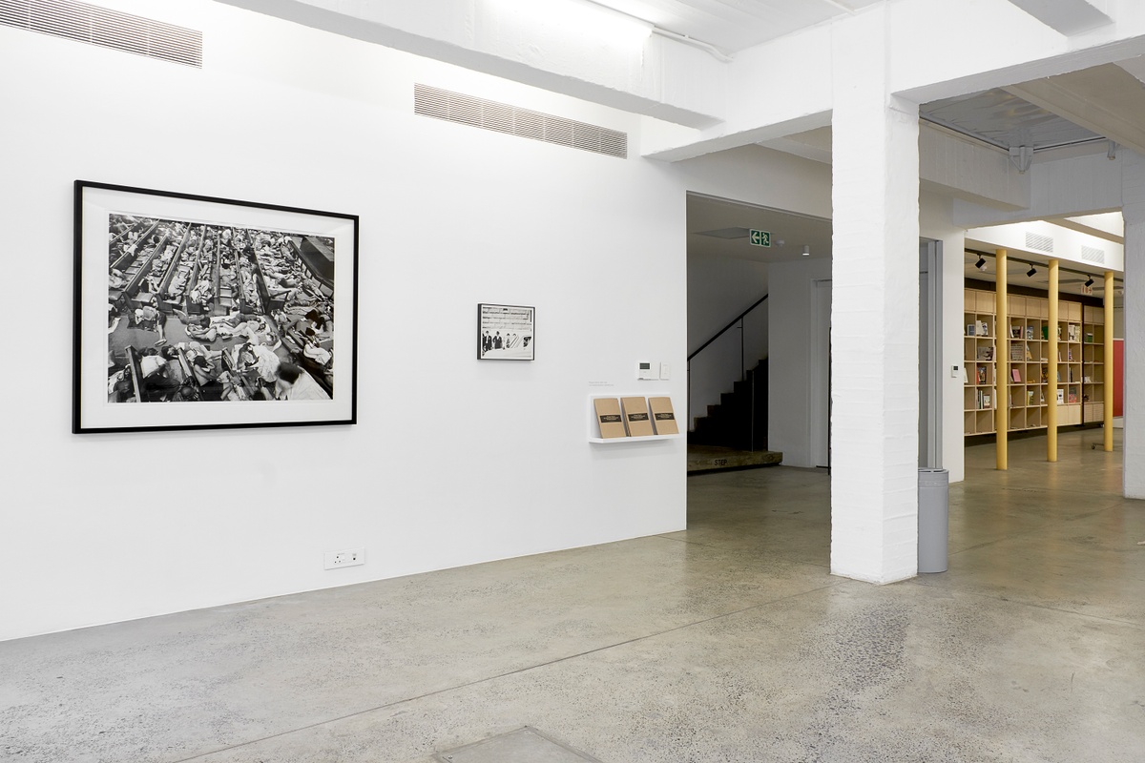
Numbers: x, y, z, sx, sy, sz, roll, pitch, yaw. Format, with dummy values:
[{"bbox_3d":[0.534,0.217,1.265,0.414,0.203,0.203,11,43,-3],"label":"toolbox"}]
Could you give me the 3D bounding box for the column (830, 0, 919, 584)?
[{"bbox_3d":[1.737,-0.484,4.953,0.357,3.203,0.323,0,0,-39],"label":"column"}]

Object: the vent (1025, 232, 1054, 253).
[{"bbox_3d":[6.000,-1.777,11.000,0.797,0.180,0.029,0,0,-39],"label":"vent"}]

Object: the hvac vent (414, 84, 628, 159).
[{"bbox_3d":[-0.258,-1.636,5.470,1.662,0.182,0.029,0,0,-39],"label":"hvac vent"}]

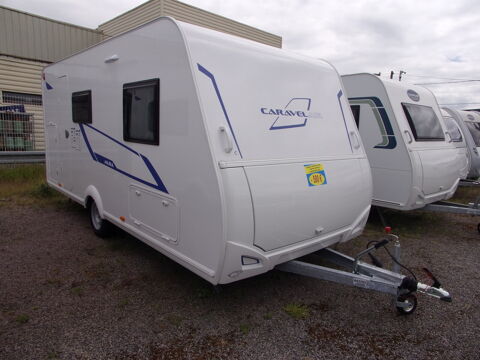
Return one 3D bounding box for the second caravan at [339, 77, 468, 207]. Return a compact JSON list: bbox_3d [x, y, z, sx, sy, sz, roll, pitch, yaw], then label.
[{"bbox_3d":[1.954,-0.897,8.074,2.200,2.349,5.200,-5,9,-39],"label":"second caravan"}]

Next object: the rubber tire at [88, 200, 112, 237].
[{"bbox_3d":[-1.942,0.498,4.945,0.190,0.625,0.625,-5,12,-41],"label":"rubber tire"}]

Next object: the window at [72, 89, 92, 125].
[{"bbox_3d":[-2.224,-1.016,4.869,0.050,0.440,0.810,-5,12,-41],"label":"window"}]

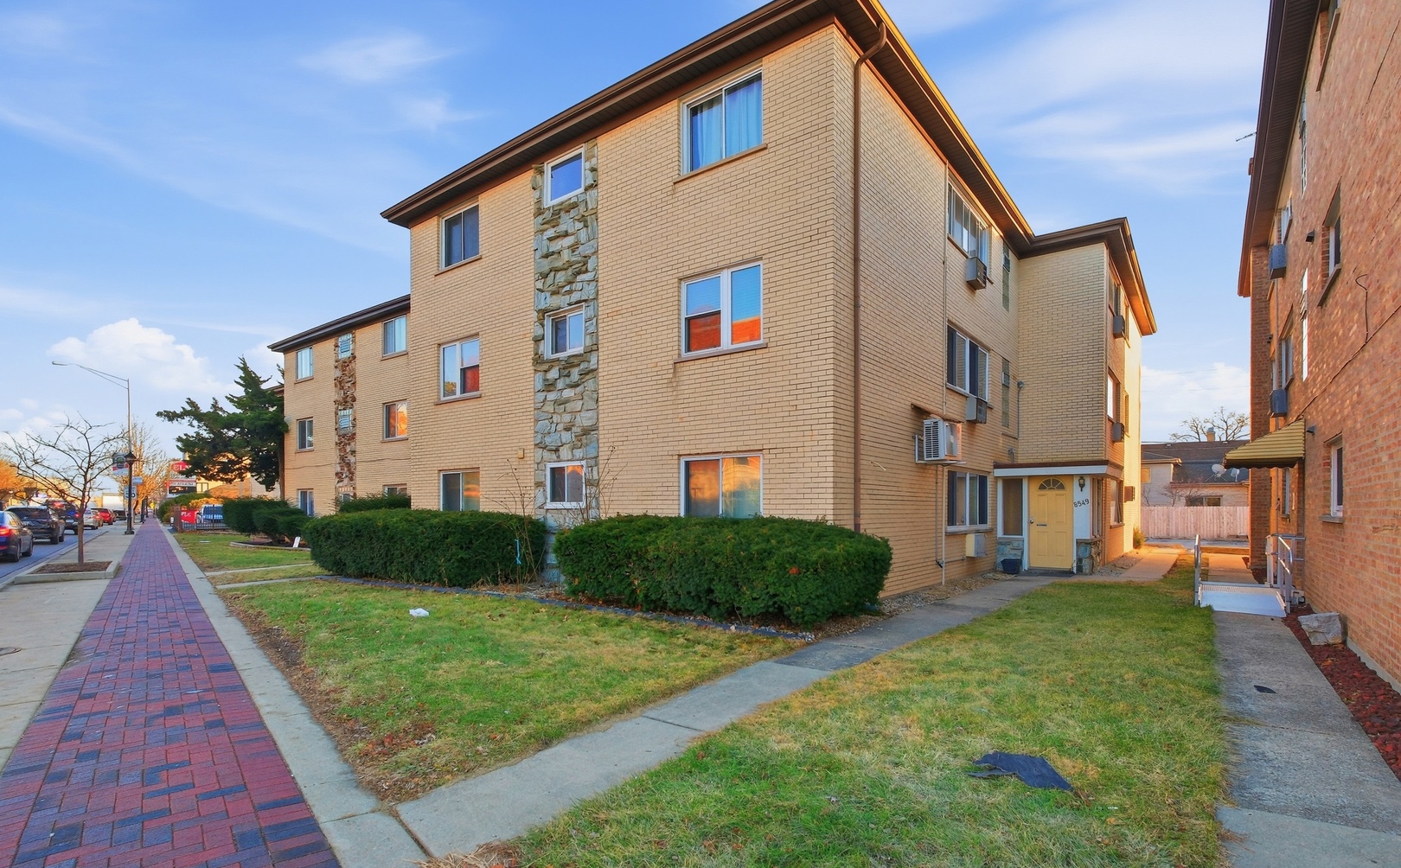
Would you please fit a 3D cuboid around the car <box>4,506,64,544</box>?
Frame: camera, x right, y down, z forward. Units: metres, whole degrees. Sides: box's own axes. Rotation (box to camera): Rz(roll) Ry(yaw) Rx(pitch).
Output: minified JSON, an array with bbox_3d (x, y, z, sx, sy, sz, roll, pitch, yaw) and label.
[{"bbox_3d":[-30.606,4.094,26.670,1.870,1.580,4.600,3,-4,-43],"label":"car"}]

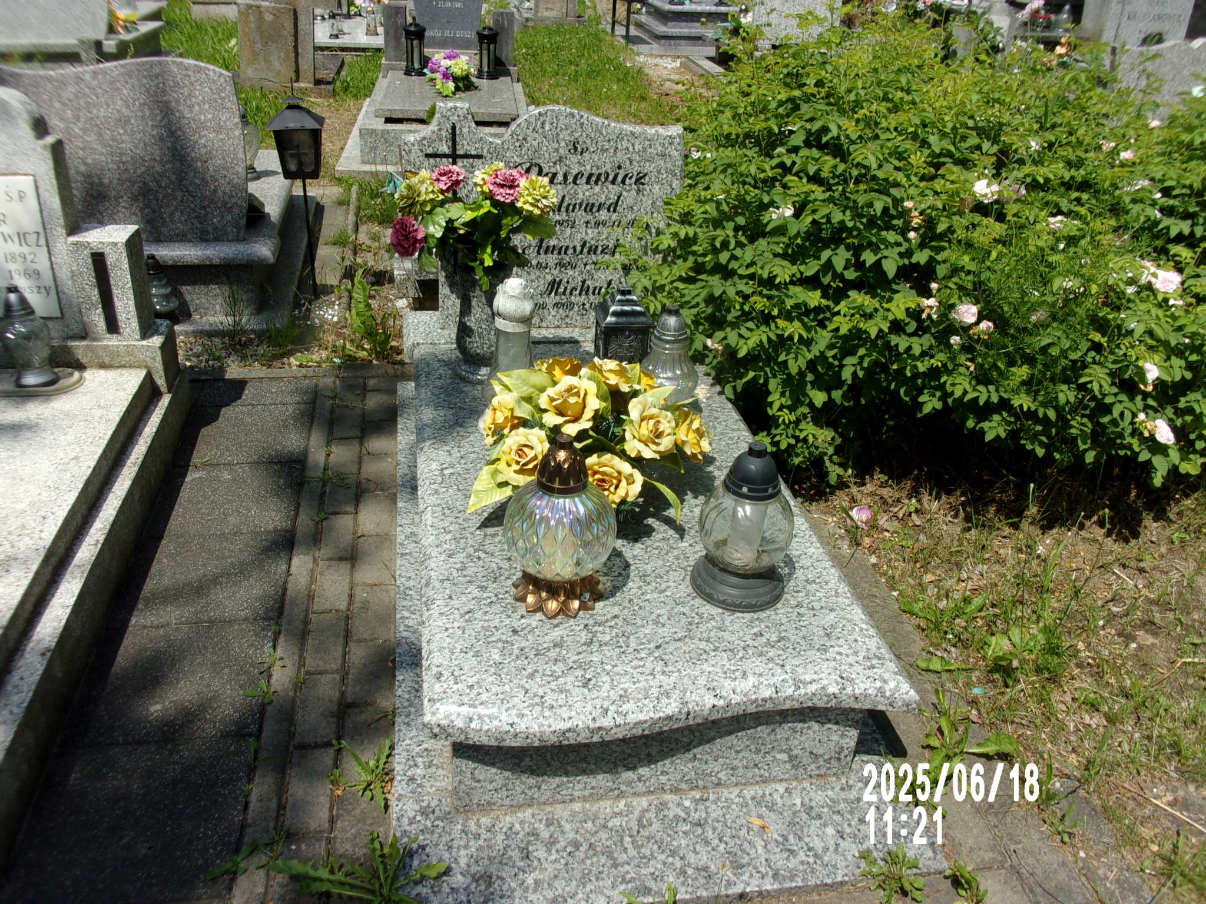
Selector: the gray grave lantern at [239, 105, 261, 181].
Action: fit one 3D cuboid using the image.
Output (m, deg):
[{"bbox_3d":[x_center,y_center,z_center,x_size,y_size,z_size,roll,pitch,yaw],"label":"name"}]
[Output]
[{"bbox_3d":[-1.509,-1.306,4.036,0.185,0.305,0.185,-2,30,-10],"label":"gray grave lantern"}]

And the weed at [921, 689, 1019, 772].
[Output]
[{"bbox_3d":[0.708,0.543,1.933,0.200,0.090,0.200,-2,30,-10],"label":"weed"}]

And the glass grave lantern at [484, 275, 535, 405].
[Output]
[{"bbox_3d":[-0.212,-0.227,2.267,0.155,0.370,0.155,-2,31,-11],"label":"glass grave lantern"}]

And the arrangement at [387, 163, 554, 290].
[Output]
[{"bbox_3d":[-0.324,-0.559,2.453,0.430,0.320,0.320,-2,30,-10],"label":"arrangement"}]

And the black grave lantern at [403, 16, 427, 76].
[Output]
[{"bbox_3d":[-1.280,-2.765,6.634,0.150,0.350,0.150,-2,31,-11],"label":"black grave lantern"}]

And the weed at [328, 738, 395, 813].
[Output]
[{"bbox_3d":[-0.445,0.592,1.813,0.120,0.065,0.150,-2,31,-11],"label":"weed"}]

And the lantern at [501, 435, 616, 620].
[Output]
[{"bbox_3d":[-0.074,0.118,1.788,0.212,0.335,0.212,-2,30,-10],"label":"lantern"}]

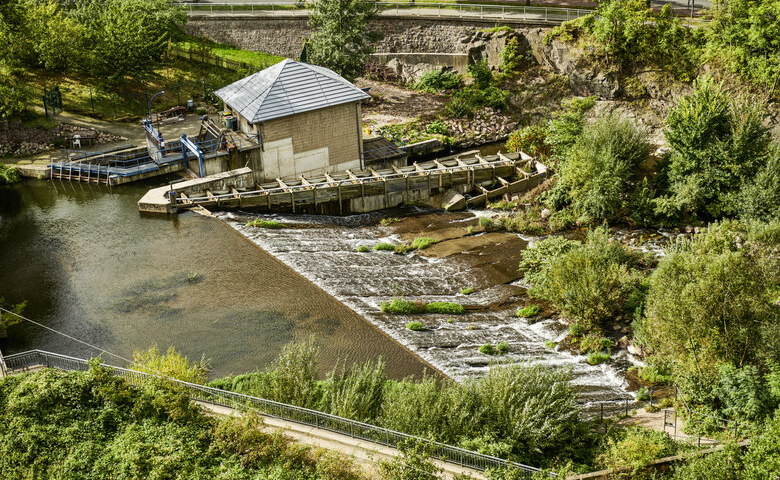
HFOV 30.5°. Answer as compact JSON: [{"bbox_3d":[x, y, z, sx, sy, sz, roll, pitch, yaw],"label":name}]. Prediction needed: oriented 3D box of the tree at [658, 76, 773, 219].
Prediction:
[{"bbox_3d":[22.840,-6.810,100.340,7.830,9.500,7.830,-3,25,0],"label":"tree"}]

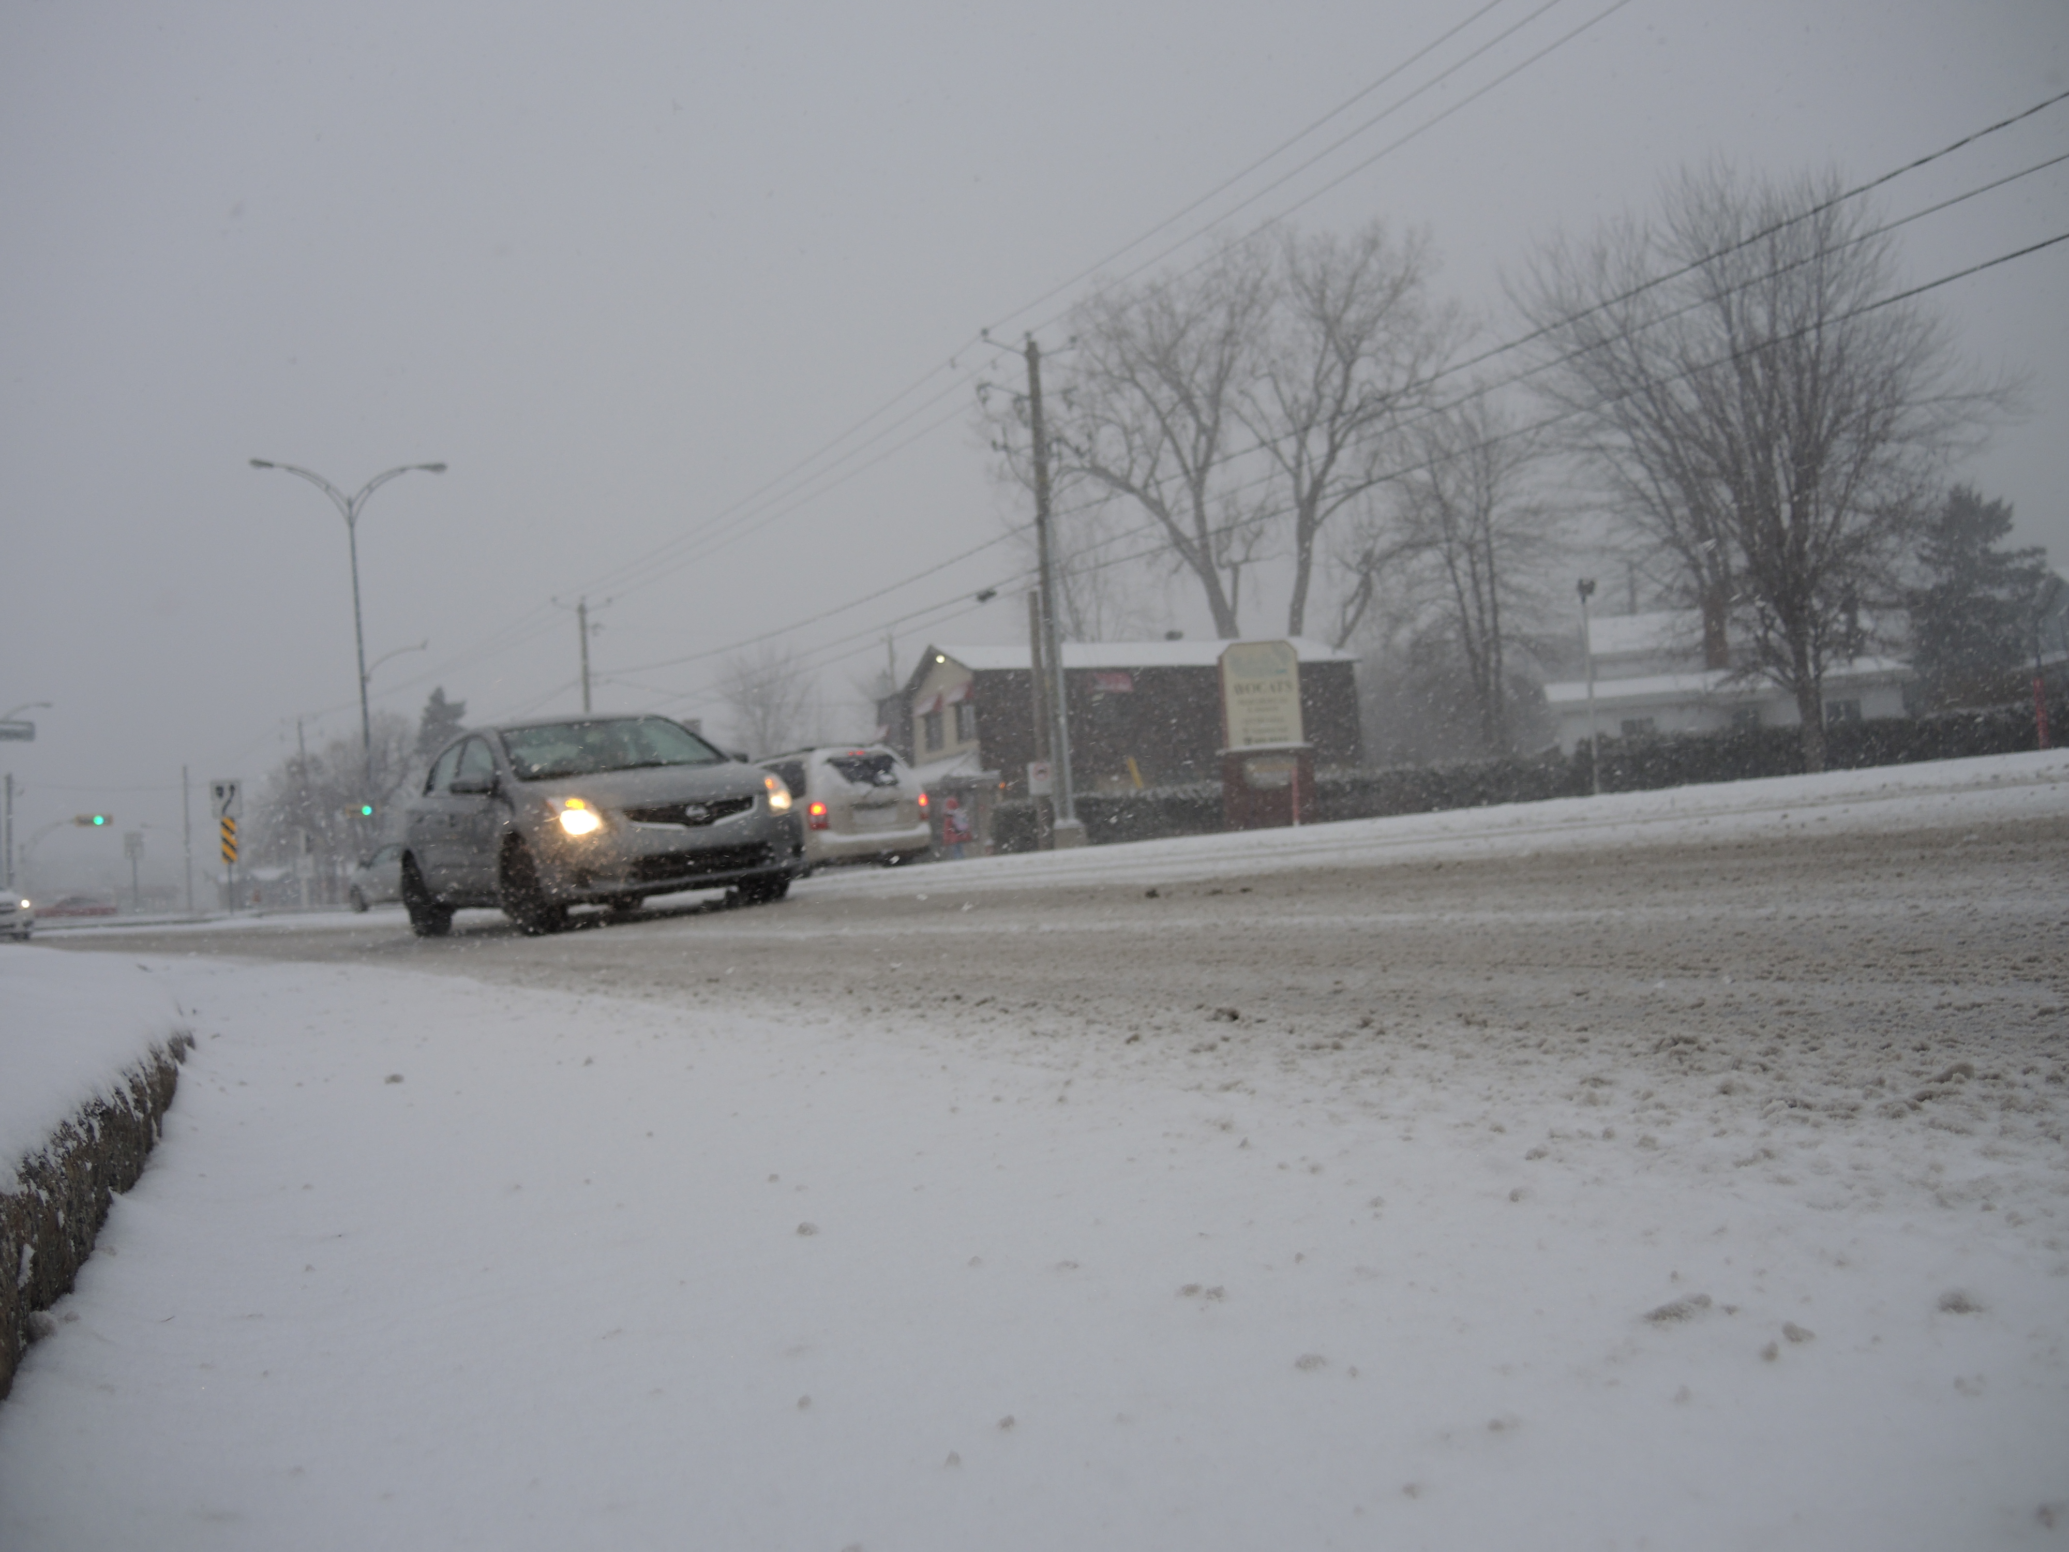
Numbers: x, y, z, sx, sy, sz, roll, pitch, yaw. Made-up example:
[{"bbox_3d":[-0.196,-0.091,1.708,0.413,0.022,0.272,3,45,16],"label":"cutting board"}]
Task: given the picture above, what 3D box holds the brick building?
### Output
[{"bbox_3d":[3.138,-1.269,56.275,14.500,6.500,6.300,-3,-2,-30],"label":"brick building"}]

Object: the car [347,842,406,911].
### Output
[{"bbox_3d":[-13.310,2.088,35.658,1.800,1.480,4.500,-4,-2,-33],"label":"car"}]

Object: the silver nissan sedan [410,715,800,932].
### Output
[{"bbox_3d":[-3.307,0.325,12.165,1.820,1.500,4.550,-4,-2,-34],"label":"silver nissan sedan"}]

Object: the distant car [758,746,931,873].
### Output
[{"bbox_3d":[-3.491,0.592,24.615,1.840,1.720,4.600,-4,-2,-33],"label":"distant car"}]

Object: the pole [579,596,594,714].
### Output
[{"bbox_3d":[-18.689,-1.507,70.206,0.340,11.500,0.340,-3,-2,-34],"label":"pole"}]

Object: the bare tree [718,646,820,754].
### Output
[{"bbox_3d":[-12.838,-1.000,80.185,5.000,10.300,5.000,-4,-2,0],"label":"bare tree"}]

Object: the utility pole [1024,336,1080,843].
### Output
[{"bbox_3d":[0.300,-4.188,38.206,0.370,11.450,0.370,-2,-2,-34],"label":"utility pole"}]

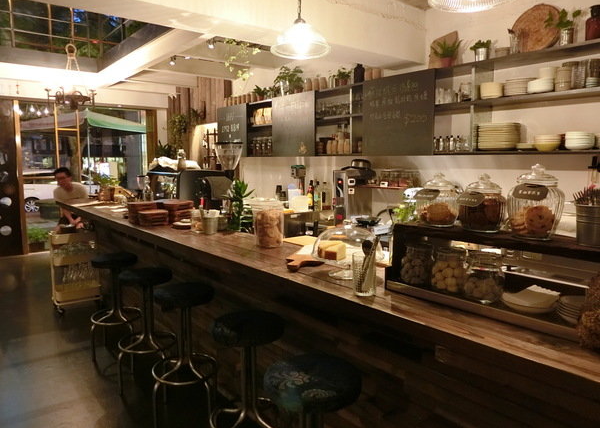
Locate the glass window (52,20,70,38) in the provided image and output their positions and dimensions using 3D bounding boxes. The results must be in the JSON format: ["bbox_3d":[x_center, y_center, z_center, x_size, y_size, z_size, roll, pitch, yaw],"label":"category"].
[{"bbox_3d":[-3.754,-2.921,6.853,0.275,0.250,0.040,-6,9,-39],"label":"glass window"}]

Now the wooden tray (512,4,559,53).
[{"bbox_3d":[1.421,-1.111,2.603,0.035,0.305,0.280,10,-1,-40],"label":"wooden tray"}]

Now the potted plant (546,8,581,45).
[{"bbox_3d":[1.525,-1.082,2.507,0.170,0.214,0.185,-6,9,-39],"label":"potted plant"}]

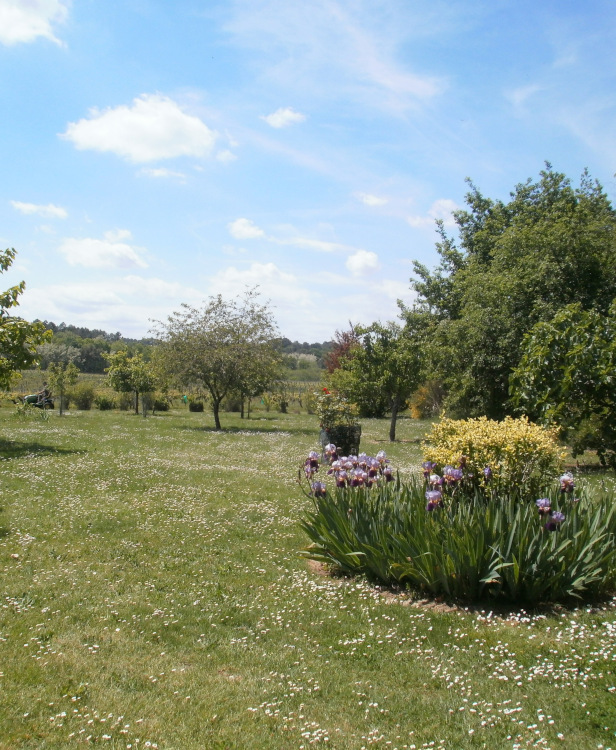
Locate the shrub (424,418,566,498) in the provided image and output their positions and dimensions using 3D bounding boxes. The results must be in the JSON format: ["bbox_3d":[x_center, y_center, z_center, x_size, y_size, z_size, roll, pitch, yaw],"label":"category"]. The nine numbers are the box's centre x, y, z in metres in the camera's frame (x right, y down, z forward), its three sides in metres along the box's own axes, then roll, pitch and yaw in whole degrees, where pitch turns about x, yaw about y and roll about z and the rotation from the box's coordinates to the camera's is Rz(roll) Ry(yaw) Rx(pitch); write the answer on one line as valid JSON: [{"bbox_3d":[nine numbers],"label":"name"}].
[{"bbox_3d":[1.830,0.990,7.400,1.380,1.120,1.280,0,0,0],"label":"shrub"}]

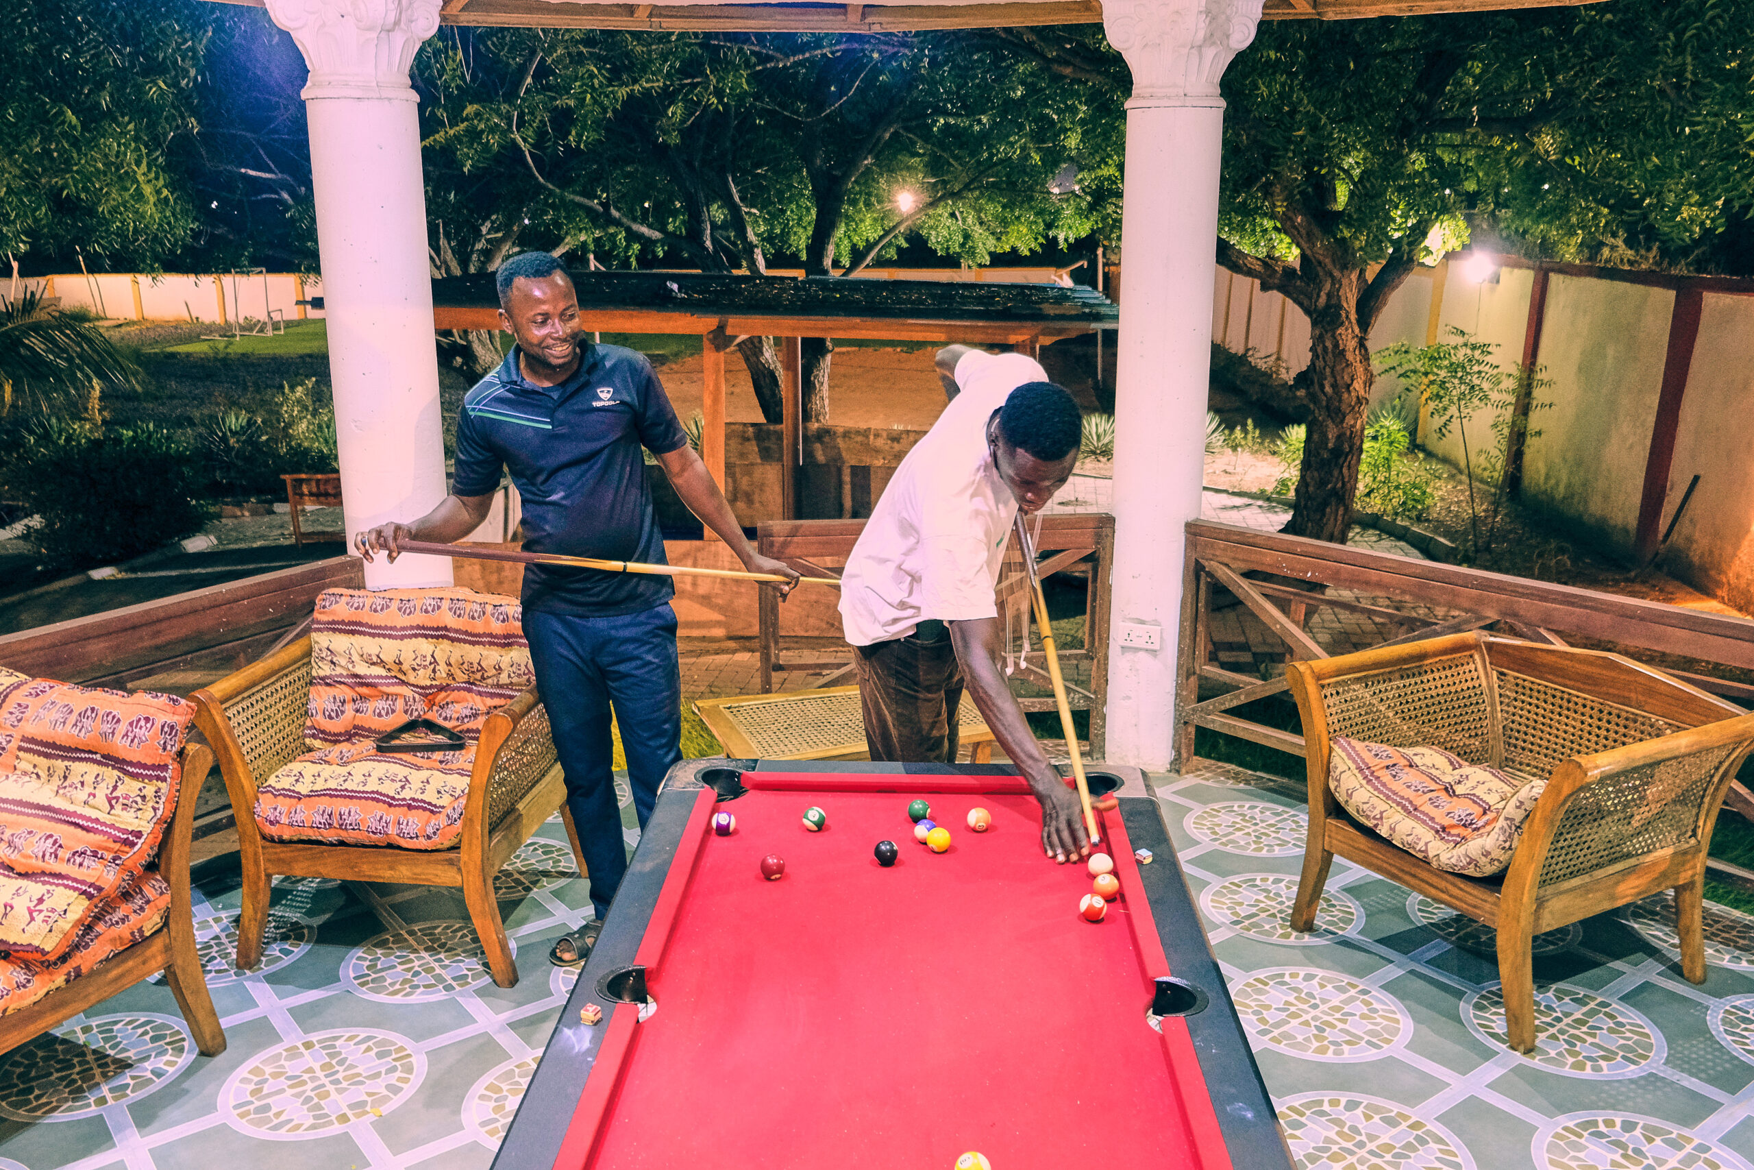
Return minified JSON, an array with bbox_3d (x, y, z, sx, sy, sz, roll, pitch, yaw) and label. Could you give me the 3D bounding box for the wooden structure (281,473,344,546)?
[{"bbox_3d":[-4.003,-0.592,10.462,0.950,0.526,0.380,0,14,0],"label":"wooden structure"}]

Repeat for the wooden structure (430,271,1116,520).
[{"bbox_3d":[-0.744,-1.041,9.165,4.483,1.964,3.555,1,14,4],"label":"wooden structure"}]

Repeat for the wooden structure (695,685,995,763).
[{"bbox_3d":[-0.062,0.611,4.216,0.861,0.430,0.575,-5,14,-19],"label":"wooden structure"}]

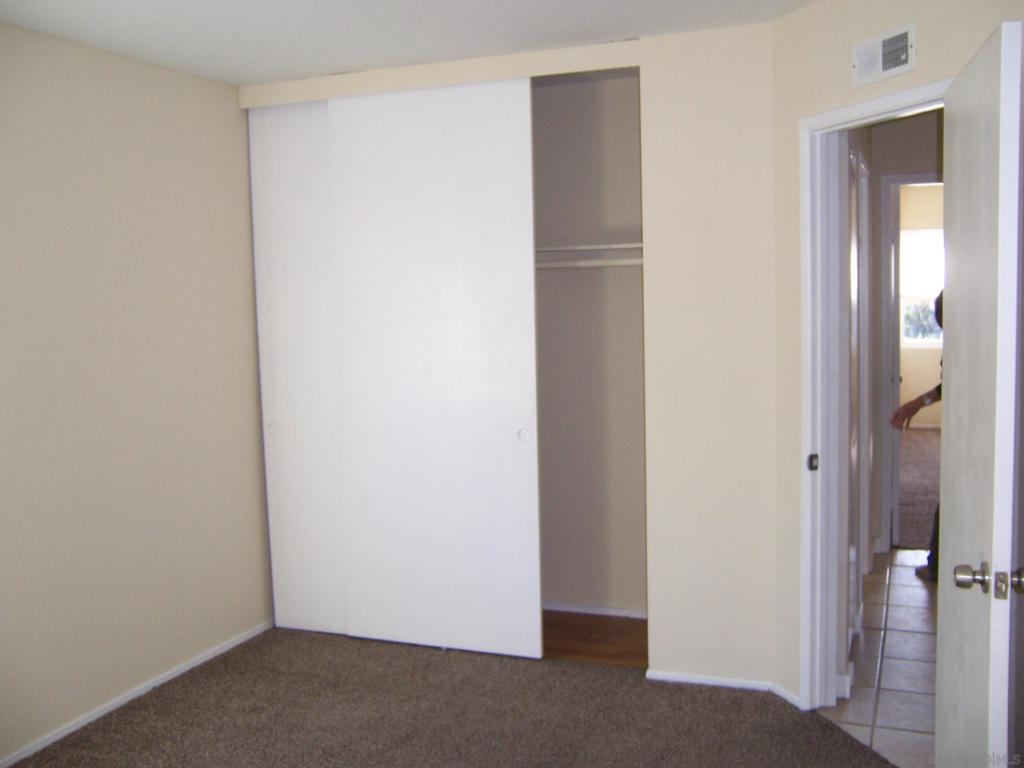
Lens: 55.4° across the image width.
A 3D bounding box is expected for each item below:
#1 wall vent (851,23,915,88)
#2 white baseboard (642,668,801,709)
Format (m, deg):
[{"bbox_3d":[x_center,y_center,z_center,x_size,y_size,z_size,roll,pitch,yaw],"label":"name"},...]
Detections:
[{"bbox_3d":[1.127,-0.999,2.980,0.025,0.140,0.268,-3,5,-21],"label":"wall vent"},{"bbox_3d":[0.808,1.142,3.706,0.618,0.042,0.133,1,6,28],"label":"white baseboard"}]

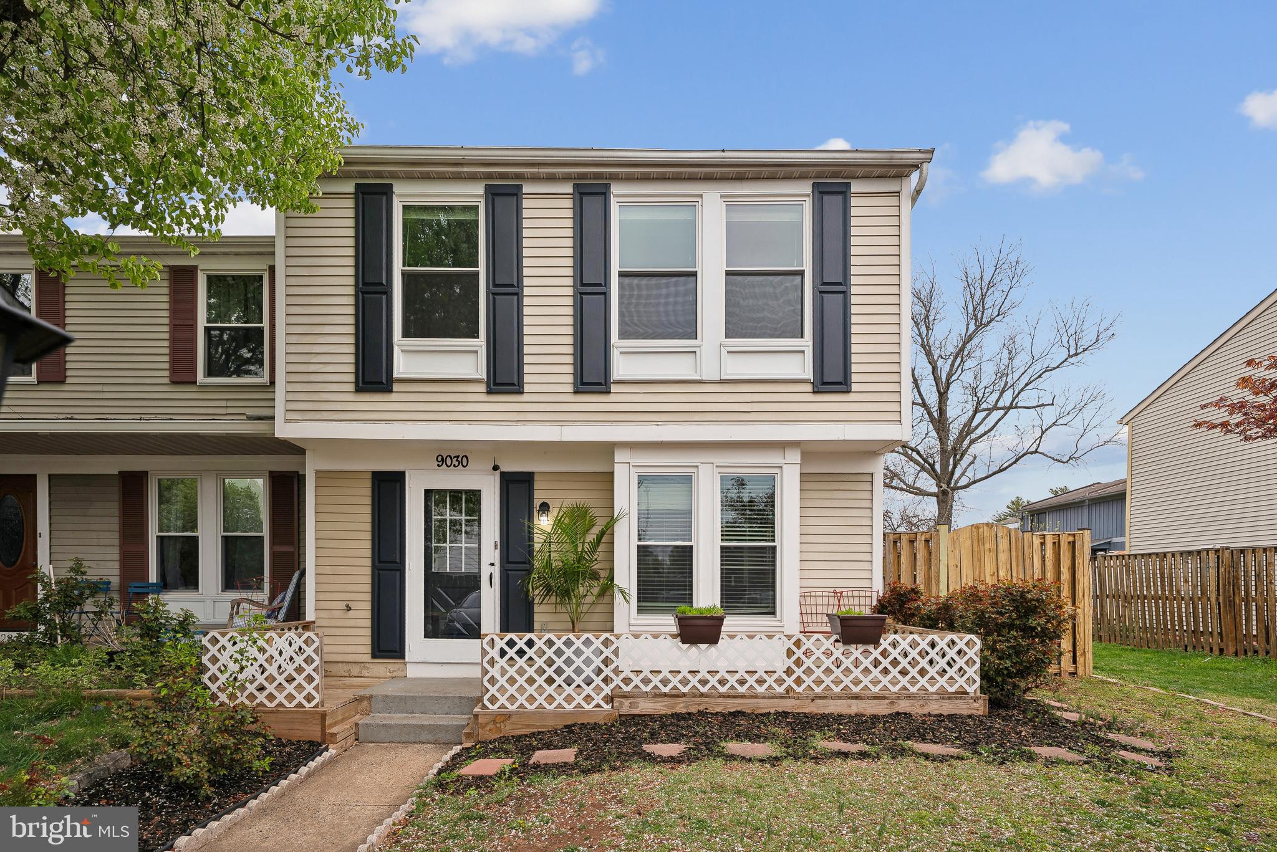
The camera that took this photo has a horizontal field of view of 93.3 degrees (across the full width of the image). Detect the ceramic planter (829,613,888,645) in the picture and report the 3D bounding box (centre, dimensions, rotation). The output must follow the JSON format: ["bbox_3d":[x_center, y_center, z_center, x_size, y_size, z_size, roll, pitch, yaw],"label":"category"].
[{"bbox_3d":[2.008,1.827,5.480,0.430,0.330,0.310,0,-2,0],"label":"ceramic planter"}]

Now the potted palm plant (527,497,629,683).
[{"bbox_3d":[-0.636,1.694,6.150,1.000,1.840,0.900,0,-2,0],"label":"potted palm plant"}]

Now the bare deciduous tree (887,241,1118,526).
[{"bbox_3d":[9.562,0.046,18.500,8.600,10.600,7.800,0,-2,0],"label":"bare deciduous tree"}]

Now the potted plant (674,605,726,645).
[{"bbox_3d":[0.562,1.809,5.480,0.440,0.335,0.300,0,-2,0],"label":"potted plant"}]

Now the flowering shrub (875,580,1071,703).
[{"bbox_3d":[3.600,2.150,6.400,1.300,1.200,1.600,0,-2,0],"label":"flowering shrub"}]

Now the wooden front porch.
[{"bbox_3d":[0.820,2.360,6.030,4.720,1.000,1.300,0,-2,0],"label":"wooden front porch"}]

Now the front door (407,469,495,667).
[{"bbox_3d":[-2.047,1.556,6.600,1.010,2.080,0.090,0,-2,0],"label":"front door"}]

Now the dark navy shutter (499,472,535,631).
[{"bbox_3d":[-1.328,1.536,6.610,0.375,2.060,0.045,0,-2,0],"label":"dark navy shutter"}]

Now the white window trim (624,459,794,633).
[{"bbox_3d":[0.726,1.245,6.270,1.780,1.820,0.130,0,-2,0],"label":"white window trim"}]

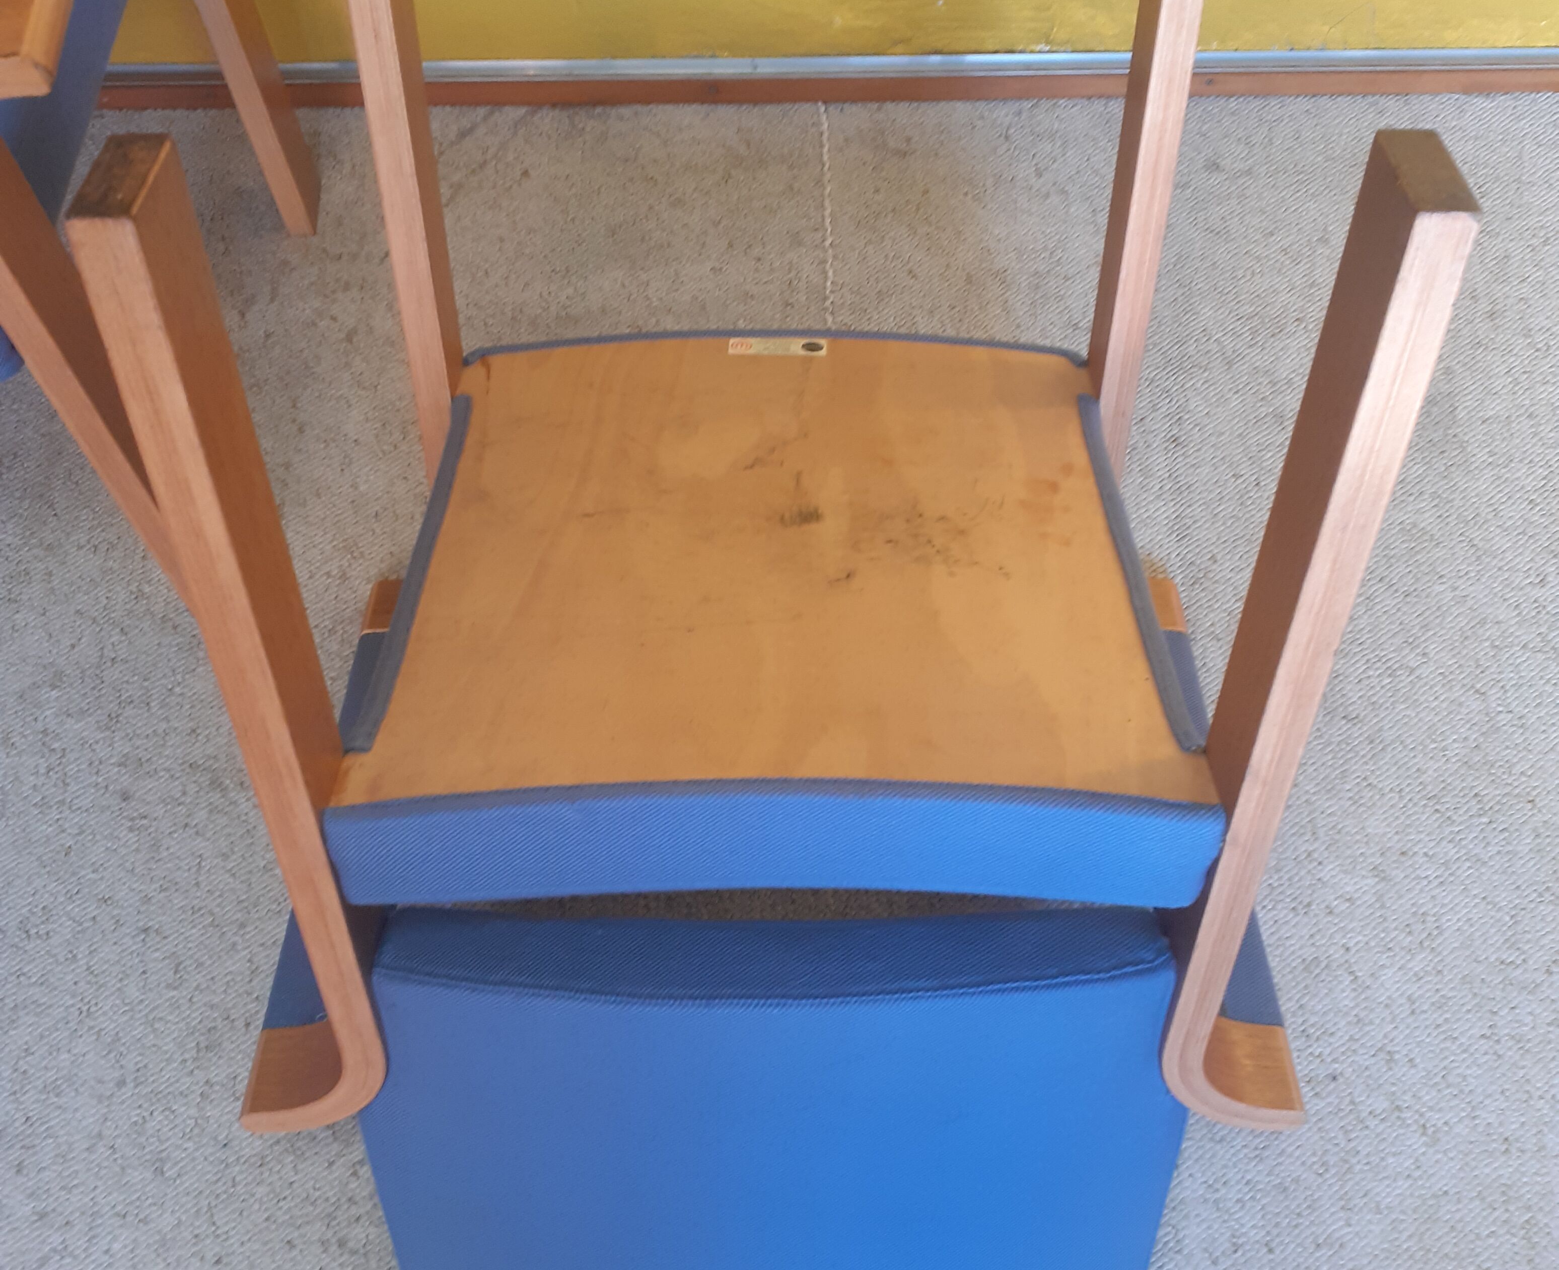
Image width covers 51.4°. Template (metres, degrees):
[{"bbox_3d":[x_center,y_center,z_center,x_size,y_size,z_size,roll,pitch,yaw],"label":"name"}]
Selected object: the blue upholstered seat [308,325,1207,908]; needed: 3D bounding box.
[{"bbox_3d":[-0.002,-0.048,1.060,0.481,0.091,0.497,0,39,0],"label":"blue upholstered seat"}]

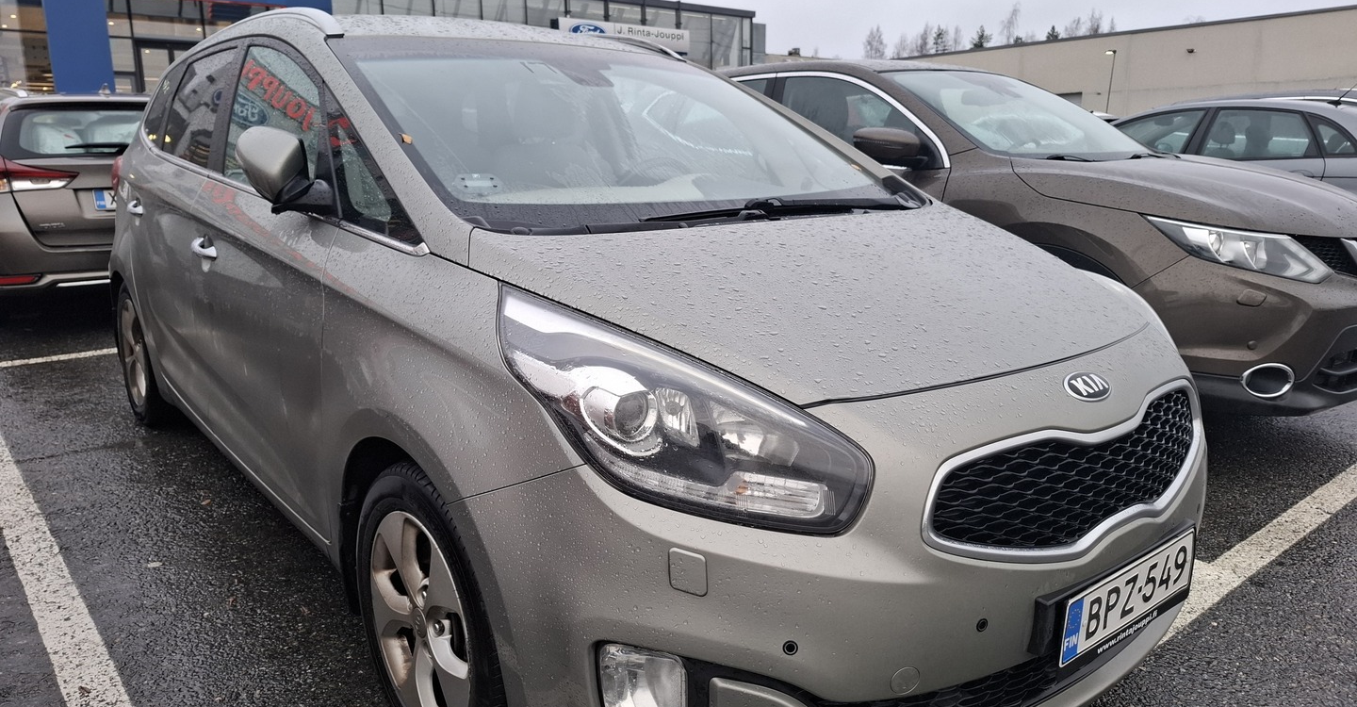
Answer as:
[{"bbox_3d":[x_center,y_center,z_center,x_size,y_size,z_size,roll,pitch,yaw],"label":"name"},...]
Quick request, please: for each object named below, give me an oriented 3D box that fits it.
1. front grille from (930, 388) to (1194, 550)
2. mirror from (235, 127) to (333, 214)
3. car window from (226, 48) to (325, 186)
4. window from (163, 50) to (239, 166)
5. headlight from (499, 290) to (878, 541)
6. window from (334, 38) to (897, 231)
[{"bbox_3d":[0.704,0.185,1.504,0.870,0.185,0.100,-10,7,-39],"label":"front grille"},{"bbox_3d":[-0.789,-0.384,1.806,0.210,0.180,0.160,-10,17,-39],"label":"mirror"},{"bbox_3d":[-1.013,-0.609,2.281,0.090,0.400,0.830,12,2,-41],"label":"car window"},{"bbox_3d":[-1.551,-0.788,2.916,0.090,0.370,0.700,12,2,-41],"label":"window"},{"bbox_3d":[-0.038,0.079,1.328,0.330,0.300,0.550,-10,17,-39],"label":"headlight"},{"bbox_3d":[-0.123,-0.611,2.371,1.340,0.150,1.100,-10,41,-39],"label":"window"}]

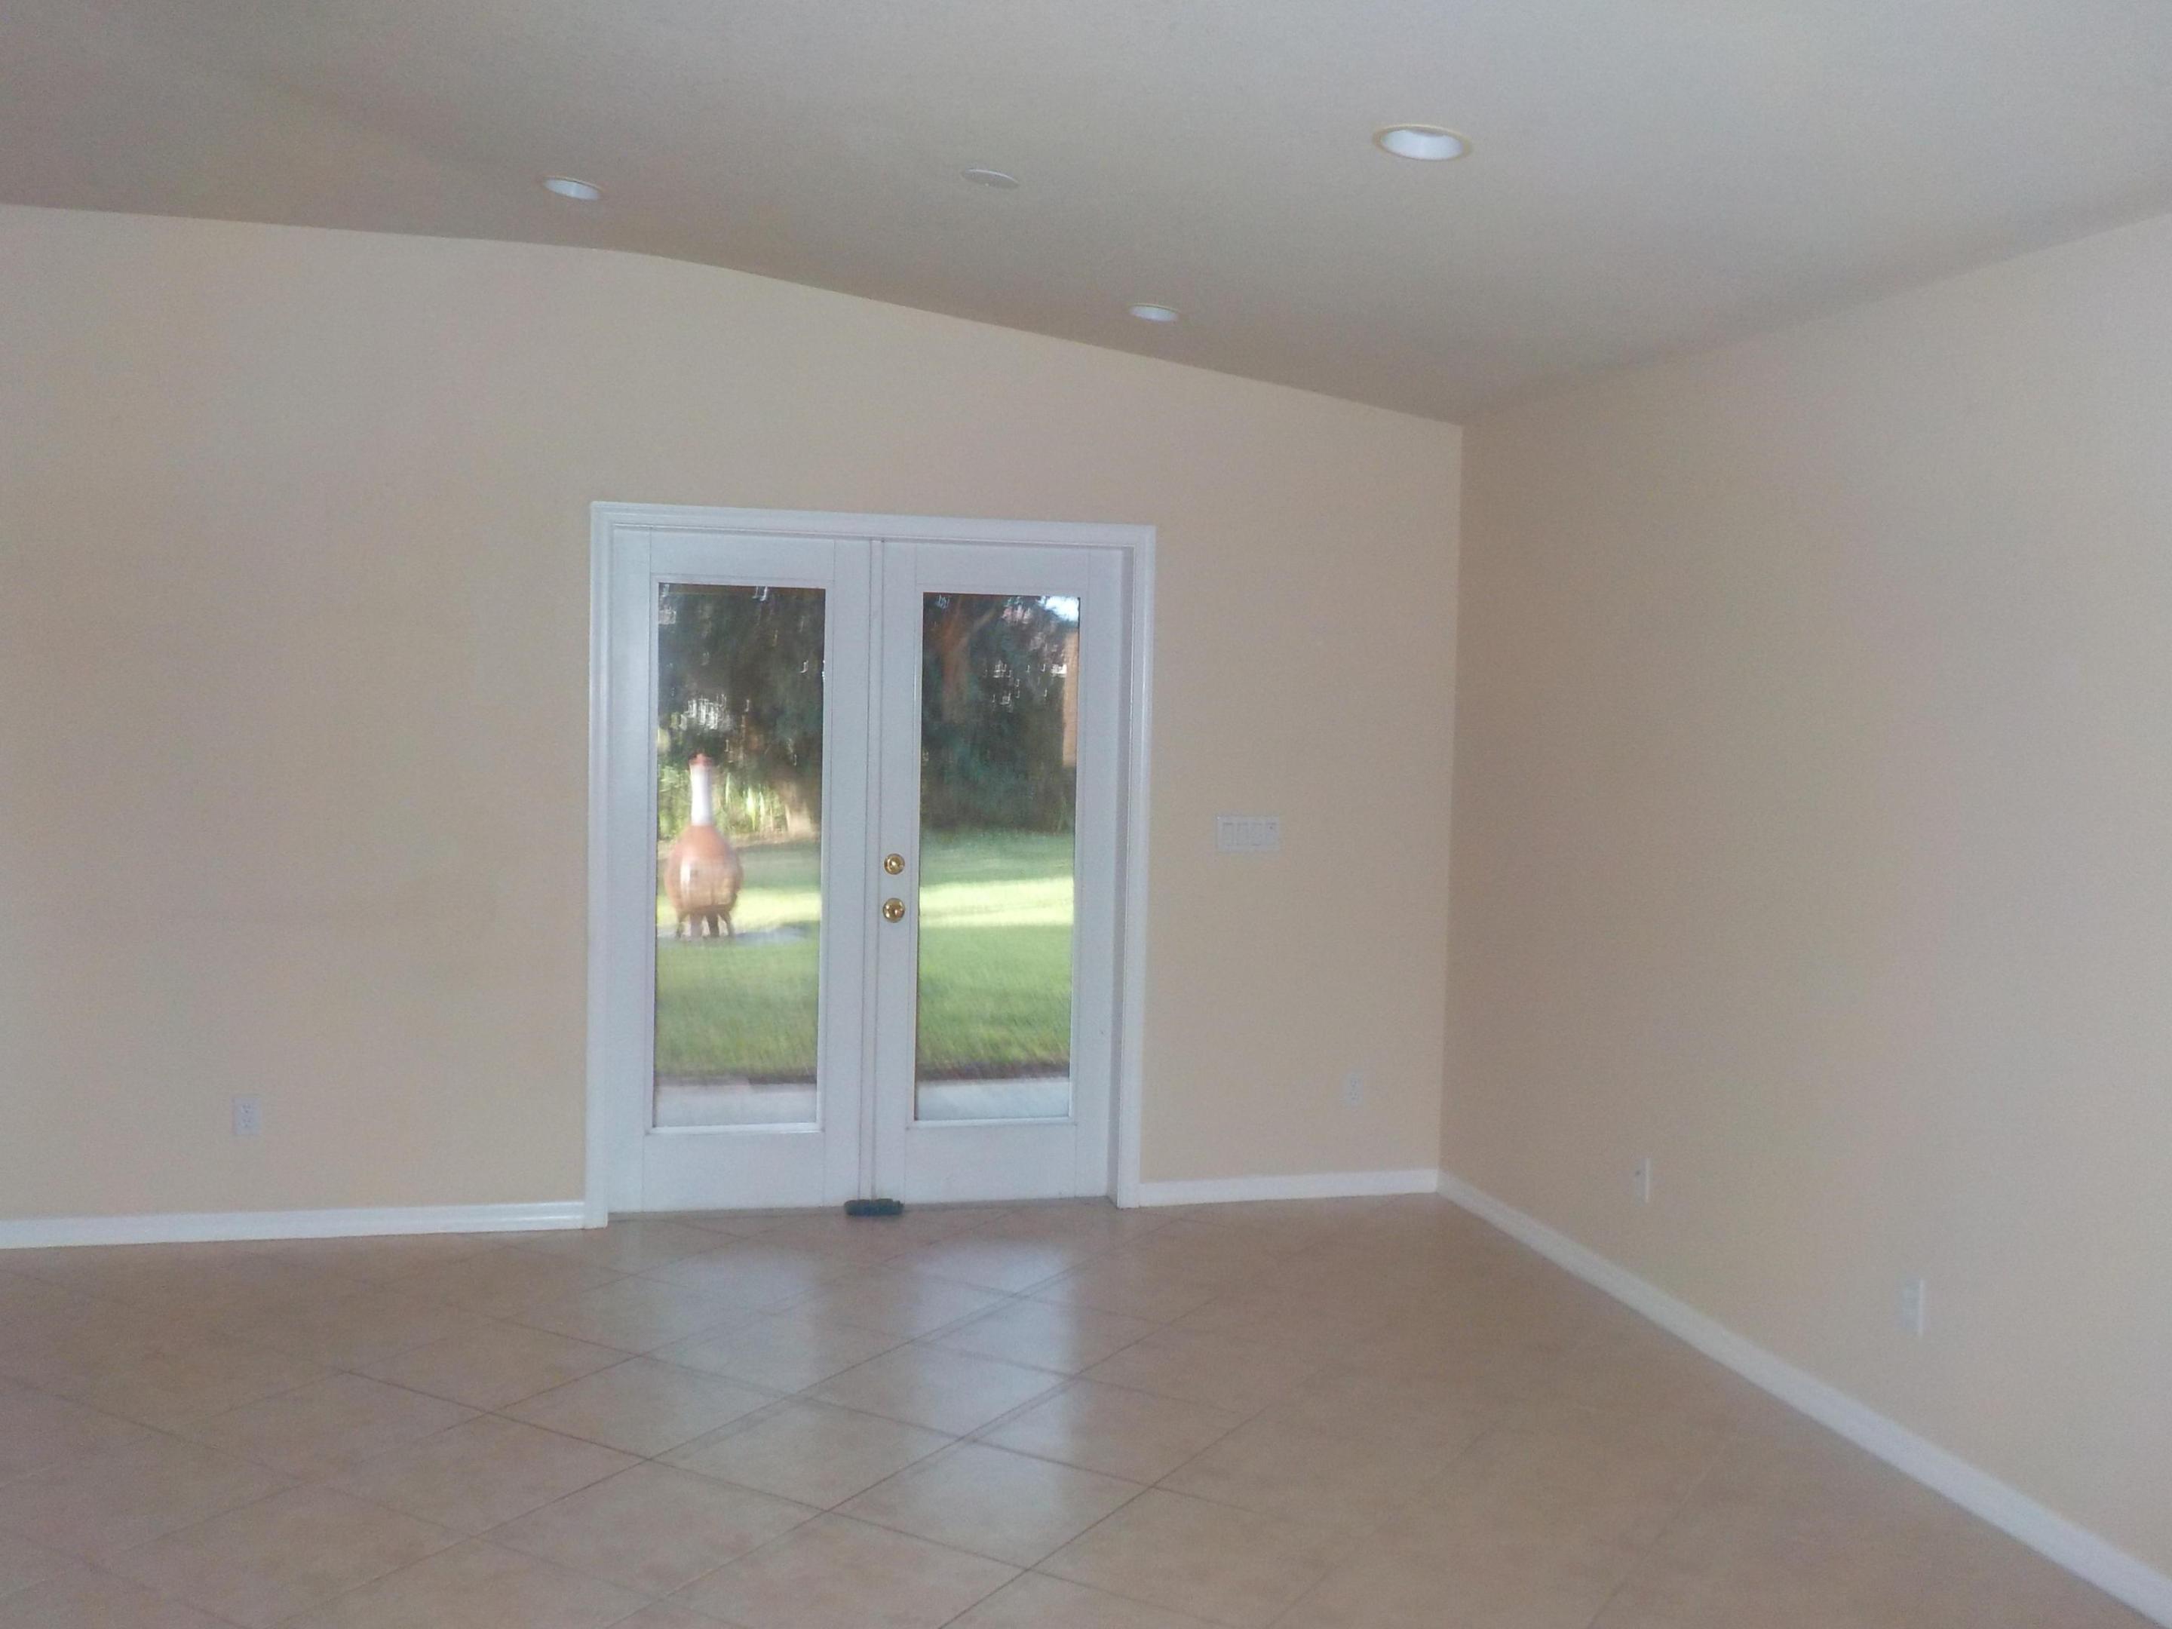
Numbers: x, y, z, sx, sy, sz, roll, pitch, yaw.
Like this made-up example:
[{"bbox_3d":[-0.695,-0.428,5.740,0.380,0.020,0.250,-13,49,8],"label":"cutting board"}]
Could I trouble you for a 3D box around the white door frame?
[{"bbox_3d":[-0.675,0.186,5.840,1.590,2.070,0.100,1,3,-13],"label":"white door frame"}]

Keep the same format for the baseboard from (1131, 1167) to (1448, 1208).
[{"bbox_3d":[0.673,1.203,6.061,1.020,0.083,0.015,1,3,-13],"label":"baseboard"}]

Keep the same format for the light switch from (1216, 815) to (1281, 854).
[{"bbox_3d":[0.517,0.062,5.972,0.208,0.116,0.012,1,3,-13],"label":"light switch"}]

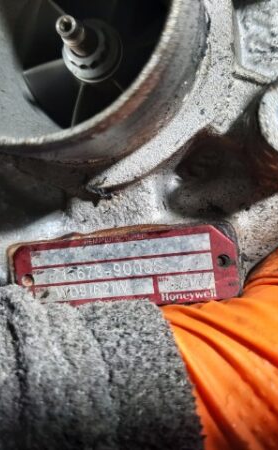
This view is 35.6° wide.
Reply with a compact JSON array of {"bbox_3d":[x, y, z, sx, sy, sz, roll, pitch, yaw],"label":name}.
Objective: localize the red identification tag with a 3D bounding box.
[{"bbox_3d":[-0.004,0.011,0.106,0.056,0.001,0.018,-7,89,13],"label":"red identification tag"}]

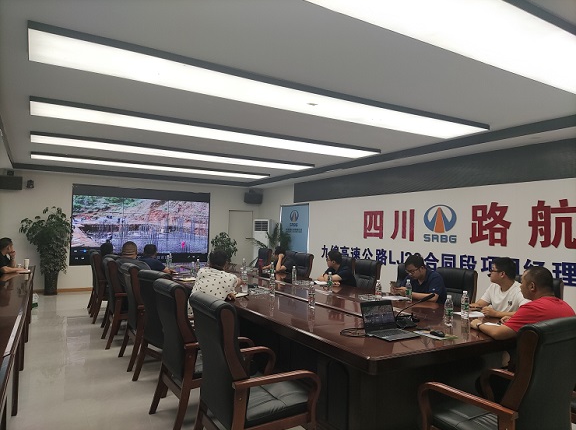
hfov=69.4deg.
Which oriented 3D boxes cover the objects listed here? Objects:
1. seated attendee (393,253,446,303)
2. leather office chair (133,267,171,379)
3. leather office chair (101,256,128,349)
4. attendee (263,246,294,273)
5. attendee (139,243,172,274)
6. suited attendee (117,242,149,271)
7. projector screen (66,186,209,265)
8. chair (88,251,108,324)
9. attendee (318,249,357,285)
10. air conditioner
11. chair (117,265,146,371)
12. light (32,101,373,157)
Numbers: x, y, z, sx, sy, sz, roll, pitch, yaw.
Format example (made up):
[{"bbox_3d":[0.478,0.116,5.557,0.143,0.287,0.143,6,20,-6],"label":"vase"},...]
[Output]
[{"bbox_3d":[1.526,1.062,4.771,0.800,1.220,0.570,2,-3,-31],"label":"seated attendee"},{"bbox_3d":[-1.018,1.073,3.998,0.680,1.070,0.650,3,-3,-41],"label":"leather office chair"},{"bbox_3d":[-2.080,1.115,5.528,0.680,1.100,0.630,2,-3,-31],"label":"leather office chair"},{"bbox_3d":[-0.249,1.165,7.592,0.720,1.200,0.530,1,-2,-16],"label":"attendee"},{"bbox_3d":[-2.164,1.072,6.358,0.580,1.250,0.850,-1,-3,37],"label":"attendee"},{"bbox_3d":[-2.037,1.019,5.617,0.580,1.300,0.750,0,-2,19],"label":"suited attendee"},{"bbox_3d":[-3.564,0.291,10.477,3.339,1.892,0.080,2,-3,-31],"label":"projector screen"},{"bbox_3d":[-2.895,1.161,6.917,0.680,1.100,0.630,2,-3,-31],"label":"chair"},{"bbox_3d":[0.657,1.103,5.947,0.720,1.210,0.530,1,-2,-16],"label":"attendee"},{"bbox_3d":[-0.696,1.042,11.880,0.500,1.770,0.360,0,-2,14],"label":"air conditioner"},{"bbox_3d":[-1.495,1.095,4.681,0.680,1.070,0.650,2,-3,-31],"label":"chair"},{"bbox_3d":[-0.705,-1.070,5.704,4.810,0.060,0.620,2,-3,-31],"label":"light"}]

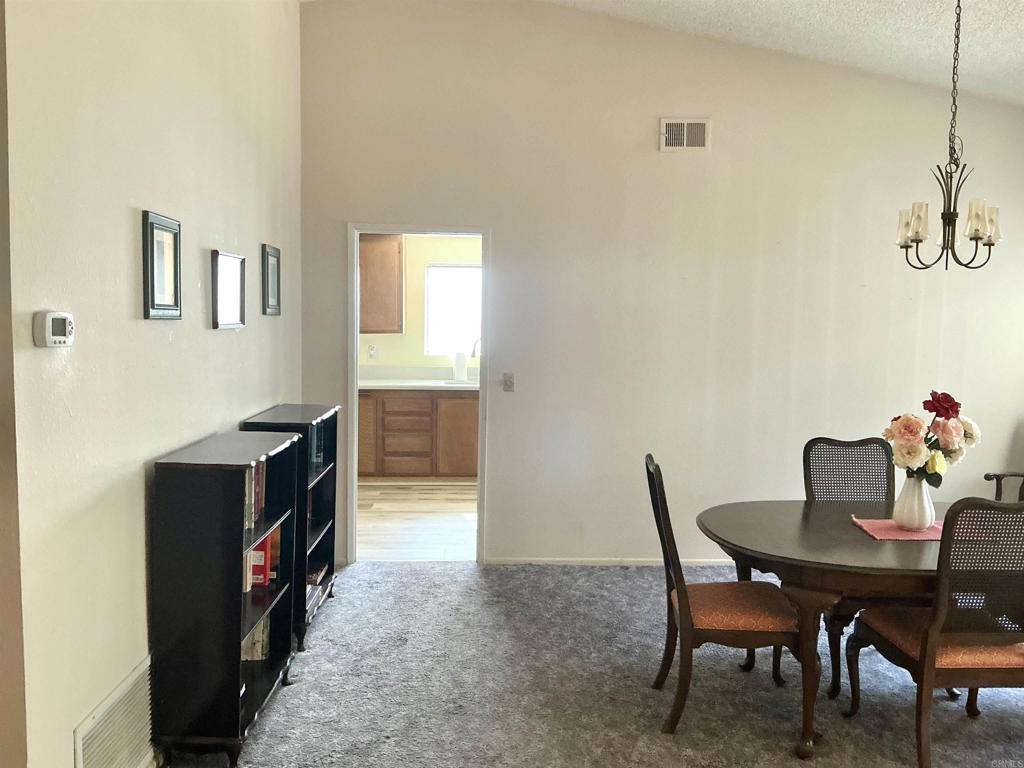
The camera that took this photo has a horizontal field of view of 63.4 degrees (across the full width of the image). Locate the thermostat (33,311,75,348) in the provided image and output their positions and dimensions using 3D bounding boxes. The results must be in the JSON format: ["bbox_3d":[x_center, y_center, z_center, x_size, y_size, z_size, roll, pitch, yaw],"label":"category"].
[{"bbox_3d":[-1.175,-0.140,2.128,0.033,0.095,0.142,1,5,-2],"label":"thermostat"}]

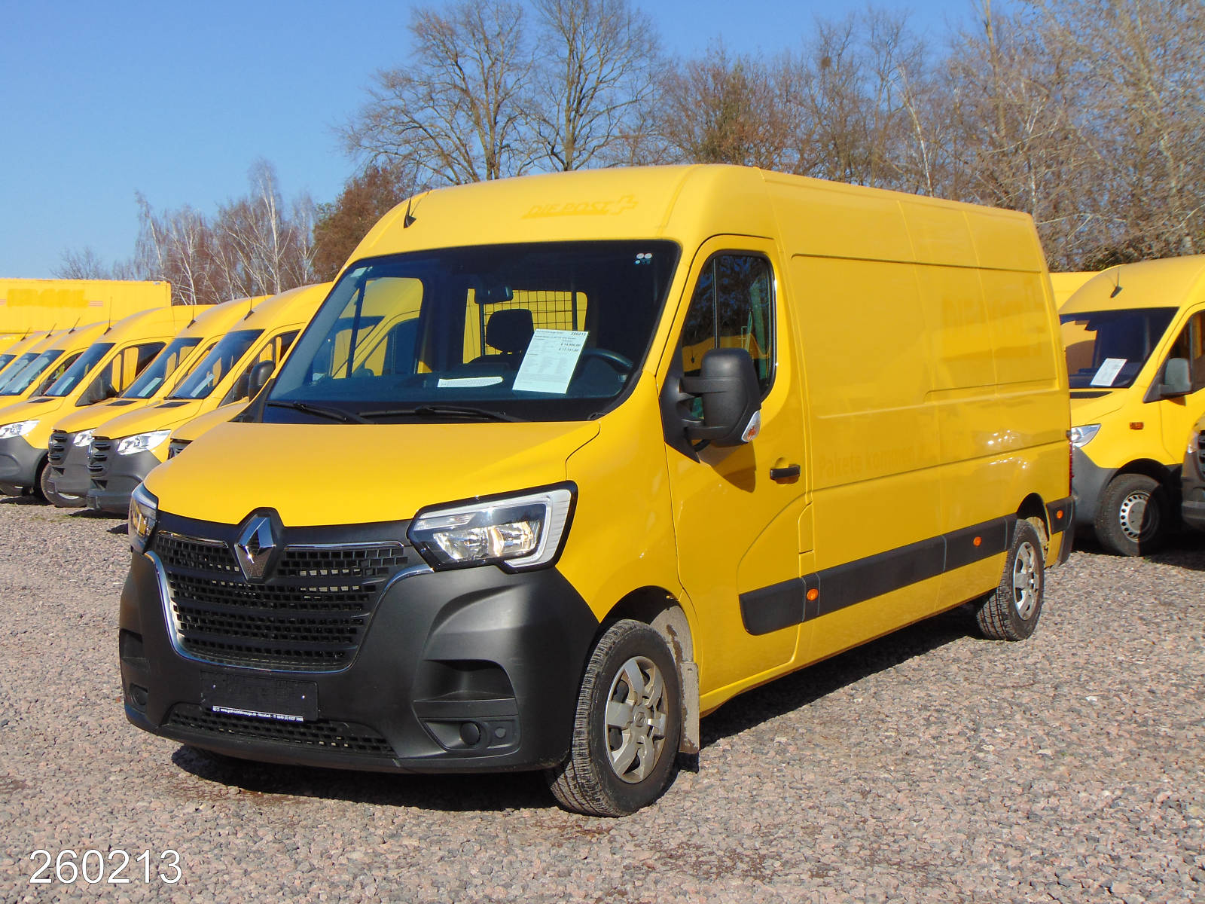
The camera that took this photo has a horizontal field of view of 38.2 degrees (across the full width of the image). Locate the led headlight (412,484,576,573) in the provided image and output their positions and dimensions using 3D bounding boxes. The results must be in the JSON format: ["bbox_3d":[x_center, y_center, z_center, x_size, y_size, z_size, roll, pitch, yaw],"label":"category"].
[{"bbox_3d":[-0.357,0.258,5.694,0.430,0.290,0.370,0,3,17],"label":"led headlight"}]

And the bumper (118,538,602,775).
[{"bbox_3d":[-1.014,0.683,6.091,2.000,0.740,0.620,1,3,32],"label":"bumper"}]

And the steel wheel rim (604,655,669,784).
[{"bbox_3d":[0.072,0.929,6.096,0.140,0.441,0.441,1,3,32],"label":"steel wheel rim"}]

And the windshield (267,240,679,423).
[{"bbox_3d":[-0.575,-0.427,6.791,1.780,1.050,0.151,1,-42,32],"label":"windshield"}]

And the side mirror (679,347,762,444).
[{"bbox_3d":[0.451,-0.197,6.335,0.255,0.365,0.210,1,3,32],"label":"side mirror"}]

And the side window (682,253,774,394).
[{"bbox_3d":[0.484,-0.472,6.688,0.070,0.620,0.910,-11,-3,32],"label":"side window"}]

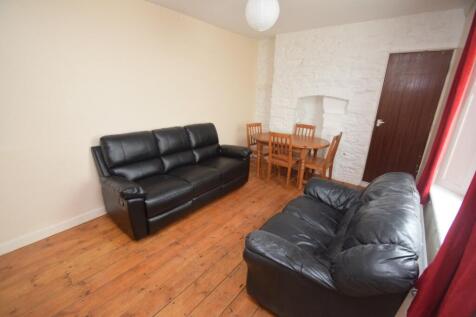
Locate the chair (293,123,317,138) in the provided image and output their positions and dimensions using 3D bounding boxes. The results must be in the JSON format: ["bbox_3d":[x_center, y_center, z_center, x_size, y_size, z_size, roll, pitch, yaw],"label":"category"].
[{"bbox_3d":[1.298,-0.236,4.269,0.420,0.905,0.470,14,23,36],"label":"chair"}]

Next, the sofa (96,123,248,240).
[{"bbox_3d":[-0.789,0.113,2.988,0.938,1.008,2.046,15,23,37],"label":"sofa"}]

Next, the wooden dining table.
[{"bbox_3d":[0.964,-0.028,3.887,1.387,0.747,0.977,13,22,32],"label":"wooden dining table"}]

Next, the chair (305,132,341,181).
[{"bbox_3d":[1.471,-0.003,3.565,0.470,0.905,0.420,15,23,38],"label":"chair"}]

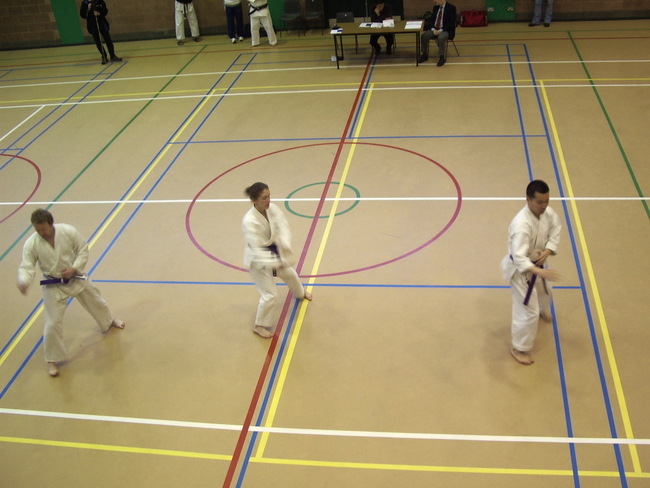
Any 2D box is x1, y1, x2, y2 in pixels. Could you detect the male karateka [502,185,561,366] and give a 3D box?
[{"bbox_3d":[1.955,0.219,6.510,0.670,1.710,0.620,-22,35,-23],"label":"male karateka"}]

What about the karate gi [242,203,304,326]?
[{"bbox_3d":[-0.504,0.179,7.254,0.480,1.340,0.680,24,43,39],"label":"karate gi"}]

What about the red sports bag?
[{"bbox_3d":[3.316,-5.025,15.873,0.600,0.290,0.300,0,33,11],"label":"red sports bag"}]

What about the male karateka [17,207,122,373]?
[{"bbox_3d":[-2.605,0.386,7.055,0.920,1.730,0.600,-18,34,-17],"label":"male karateka"}]

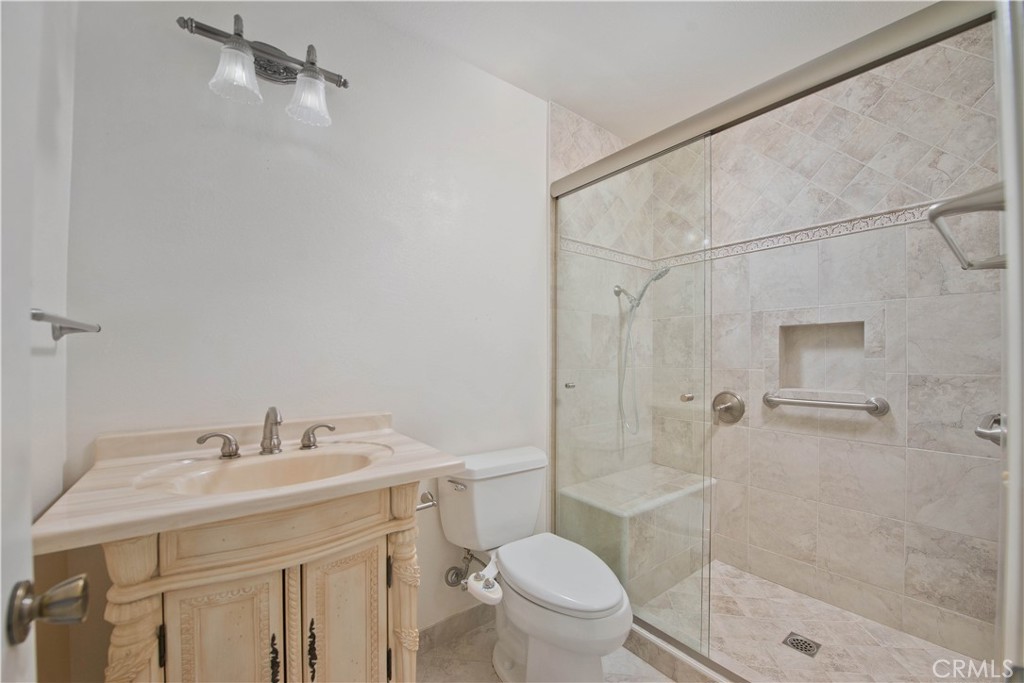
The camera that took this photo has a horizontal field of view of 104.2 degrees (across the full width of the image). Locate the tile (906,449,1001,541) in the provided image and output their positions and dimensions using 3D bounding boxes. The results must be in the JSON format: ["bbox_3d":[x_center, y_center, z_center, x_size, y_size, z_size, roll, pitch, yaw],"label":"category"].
[{"bbox_3d":[1.749,0.603,1.586,0.010,0.306,0.255,1,-1,-43],"label":"tile"}]

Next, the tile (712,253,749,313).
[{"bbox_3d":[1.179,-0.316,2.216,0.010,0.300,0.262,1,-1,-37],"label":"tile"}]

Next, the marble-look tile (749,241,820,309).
[{"bbox_3d":[1.368,-0.320,2.014,0.010,0.306,0.303,1,-1,-43],"label":"marble-look tile"}]

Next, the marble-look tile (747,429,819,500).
[{"bbox_3d":[1.361,0.615,2.006,0.010,0.306,0.303,1,-1,-43],"label":"marble-look tile"}]

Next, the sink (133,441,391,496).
[{"bbox_3d":[-0.615,0.393,1.055,0.555,0.145,0.355,1,-1,-37],"label":"sink"}]

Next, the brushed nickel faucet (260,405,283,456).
[{"bbox_3d":[-0.680,0.259,1.139,0.055,0.135,0.140,1,-1,-37],"label":"brushed nickel faucet"}]

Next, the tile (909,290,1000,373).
[{"bbox_3d":[1.756,-0.024,1.588,0.010,0.308,0.255,1,-1,-43],"label":"tile"}]

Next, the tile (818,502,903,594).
[{"bbox_3d":[1.557,0.918,1.789,0.010,0.305,0.303,1,-1,-43],"label":"tile"}]

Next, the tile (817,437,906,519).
[{"bbox_3d":[1.521,0.587,1.734,0.010,0.300,0.298,1,-1,-37],"label":"tile"}]

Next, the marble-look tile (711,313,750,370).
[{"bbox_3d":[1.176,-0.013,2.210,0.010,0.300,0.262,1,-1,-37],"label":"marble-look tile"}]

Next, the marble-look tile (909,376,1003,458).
[{"bbox_3d":[1.754,0.291,1.586,0.010,0.308,0.255,1,-1,-43],"label":"marble-look tile"}]

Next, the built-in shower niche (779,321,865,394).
[{"bbox_3d":[1.468,0.079,1.883,0.088,0.317,0.322,1,-1,-37],"label":"built-in shower niche"}]

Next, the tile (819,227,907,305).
[{"bbox_3d":[1.530,-0.321,1.752,0.010,0.300,0.298,1,-1,-37],"label":"tile"}]

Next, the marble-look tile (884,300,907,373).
[{"bbox_3d":[1.647,-0.019,1.707,0.010,0.308,0.063,1,-1,-43],"label":"marble-look tile"}]

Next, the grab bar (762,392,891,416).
[{"bbox_3d":[1.407,0.285,1.824,0.074,0.076,0.475,1,-1,-37],"label":"grab bar"}]

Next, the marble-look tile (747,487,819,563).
[{"bbox_3d":[1.357,0.923,2.007,0.010,0.305,0.303,1,-1,-43],"label":"marble-look tile"}]

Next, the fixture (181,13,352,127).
[{"bbox_3d":[-0.734,-0.833,1.229,0.450,0.232,0.165,1,-1,-37],"label":"fixture"}]

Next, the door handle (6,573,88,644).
[{"bbox_3d":[-0.511,0.289,0.443,0.057,0.067,0.067,1,-1,-41],"label":"door handle"}]

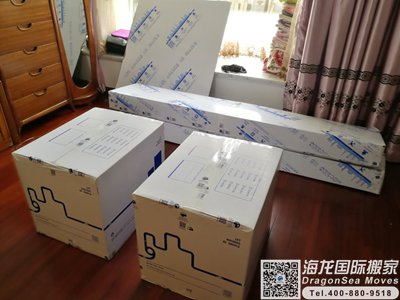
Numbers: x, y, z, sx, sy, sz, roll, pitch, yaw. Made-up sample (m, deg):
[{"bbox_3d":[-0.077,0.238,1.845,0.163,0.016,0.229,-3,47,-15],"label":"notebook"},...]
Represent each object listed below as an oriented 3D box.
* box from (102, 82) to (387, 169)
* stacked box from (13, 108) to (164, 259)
[{"bbox_3d":[0.259,-0.243,2.442,2.082,0.162,0.293,14,32,20],"label":"box"},{"bbox_3d":[-0.543,0.146,1.741,0.477,0.497,0.602,13,32,18],"label":"stacked box"}]

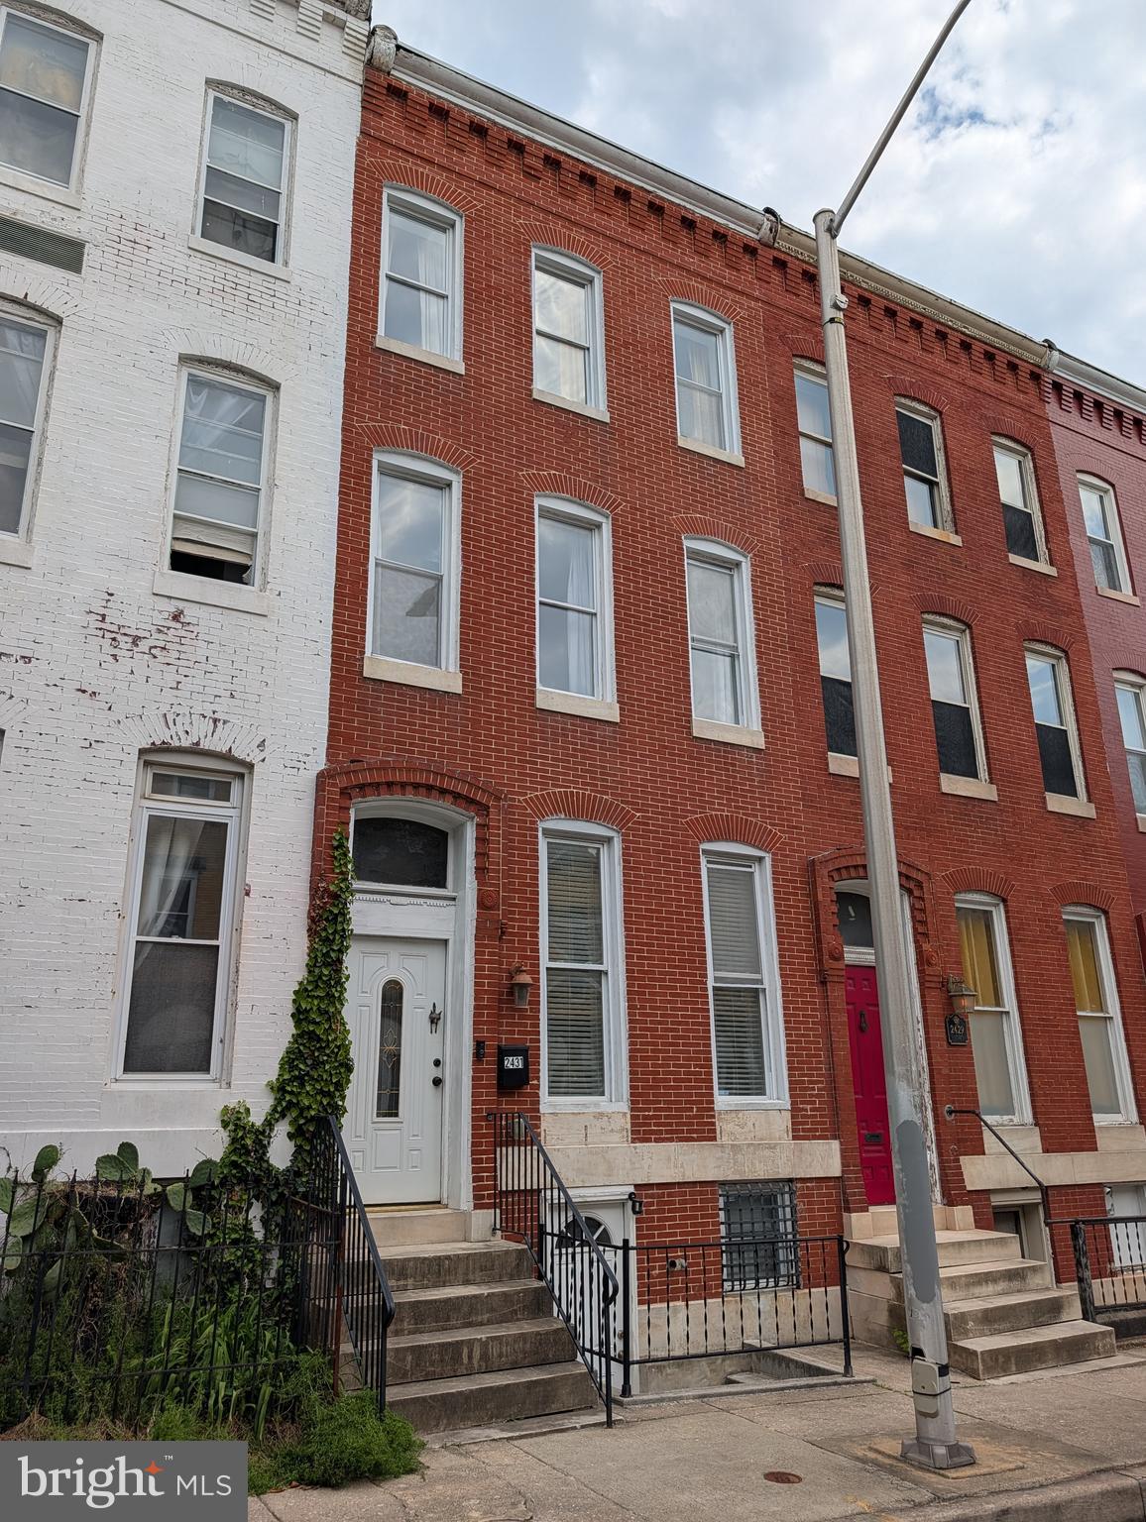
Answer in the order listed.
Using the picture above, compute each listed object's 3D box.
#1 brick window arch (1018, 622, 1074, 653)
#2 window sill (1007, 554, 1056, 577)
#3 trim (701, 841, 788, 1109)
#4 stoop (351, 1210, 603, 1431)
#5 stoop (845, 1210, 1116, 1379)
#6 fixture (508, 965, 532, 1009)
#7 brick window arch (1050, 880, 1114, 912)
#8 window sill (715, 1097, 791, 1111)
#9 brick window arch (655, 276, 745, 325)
[{"bbox_3d":[5.838,-1.564,13.211,1.146,0.330,0.130,9,-20,-27],"label":"brick window arch"},{"bbox_3d":[5.832,-2.490,13.530,0.871,0.145,0.190,9,-20,-27],"label":"window sill"},{"bbox_3d":[1.504,1.900,9.517,0.812,2.360,0.150,9,-21,-27],"label":"trim"},{"bbox_3d":[-0.895,3.495,6.771,1.468,0.966,1.748,9,-20,-27],"label":"stoop"},{"bbox_3d":[3.438,4.473,9.095,1.582,1.065,1.443,9,-21,-27],"label":"stoop"},{"bbox_3d":[-0.437,1.811,8.558,0.190,0.370,0.255,9,-21,-27],"label":"fixture"},{"bbox_3d":[5.773,1.544,12.043,1.124,0.331,0.110,9,-21,-27],"label":"brick window arch"},{"bbox_3d":[1.591,3.087,9.474,0.814,0.088,0.140,9,-21,-27],"label":"window sill"},{"bbox_3d":[1.440,-5.316,12.201,1.185,0.318,0.120,9,-21,-27],"label":"brick window arch"}]

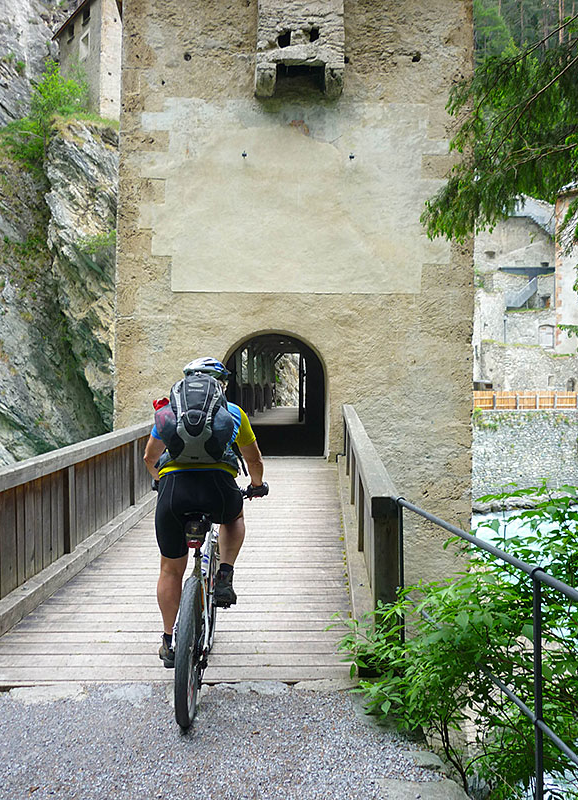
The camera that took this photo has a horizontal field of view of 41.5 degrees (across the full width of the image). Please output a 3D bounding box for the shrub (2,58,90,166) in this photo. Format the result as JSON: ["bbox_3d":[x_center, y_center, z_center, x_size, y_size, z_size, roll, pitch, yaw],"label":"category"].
[{"bbox_3d":[-10.855,-12.816,34.000,3.700,4.600,3.300,0,2,0],"label":"shrub"}]

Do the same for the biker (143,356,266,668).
[{"bbox_3d":[-0.470,0.585,4.100,0.660,1.640,0.900,0,2,2],"label":"biker"}]

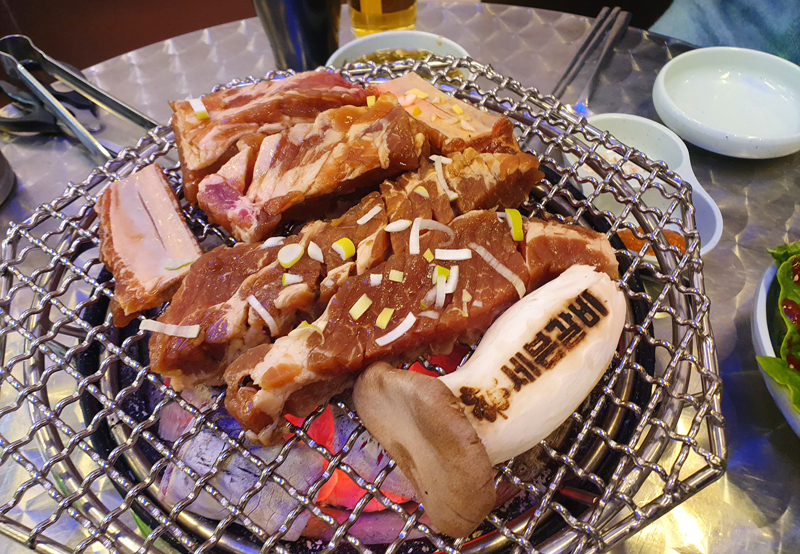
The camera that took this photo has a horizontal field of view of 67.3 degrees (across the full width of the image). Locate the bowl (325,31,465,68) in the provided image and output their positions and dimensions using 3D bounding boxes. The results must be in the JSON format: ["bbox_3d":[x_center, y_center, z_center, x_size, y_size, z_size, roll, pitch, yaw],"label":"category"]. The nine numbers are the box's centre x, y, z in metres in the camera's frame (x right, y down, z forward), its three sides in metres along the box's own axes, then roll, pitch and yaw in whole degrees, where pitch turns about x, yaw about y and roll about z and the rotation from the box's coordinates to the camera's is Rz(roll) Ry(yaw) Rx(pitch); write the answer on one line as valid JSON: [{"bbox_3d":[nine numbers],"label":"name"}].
[{"bbox_3d":[0.000,-0.128,0.418,0.099,0.034,0.099,0,54,0],"label":"bowl"}]

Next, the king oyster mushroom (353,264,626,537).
[{"bbox_3d":[0.043,0.035,0.243,0.120,0.046,0.066,-35,61,-22],"label":"king oyster mushroom"}]

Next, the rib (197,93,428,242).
[{"bbox_3d":[-0.042,-0.055,0.313,0.109,0.038,0.038,-25,58,-17],"label":"rib"}]

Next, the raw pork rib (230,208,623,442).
[{"bbox_3d":[0.009,0.013,0.270,0.186,0.028,0.048,-21,57,-14],"label":"raw pork rib"}]

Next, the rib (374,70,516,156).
[{"bbox_3d":[0.022,-0.083,0.340,0.073,0.026,0.045,29,59,19],"label":"rib"}]

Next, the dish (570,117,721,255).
[{"bbox_3d":[0.141,-0.049,0.365,0.078,0.026,0.120,-6,54,-4],"label":"dish"}]

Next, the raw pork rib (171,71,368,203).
[{"bbox_3d":[-0.069,-0.081,0.334,0.108,0.035,0.046,-16,56,-11],"label":"raw pork rib"}]

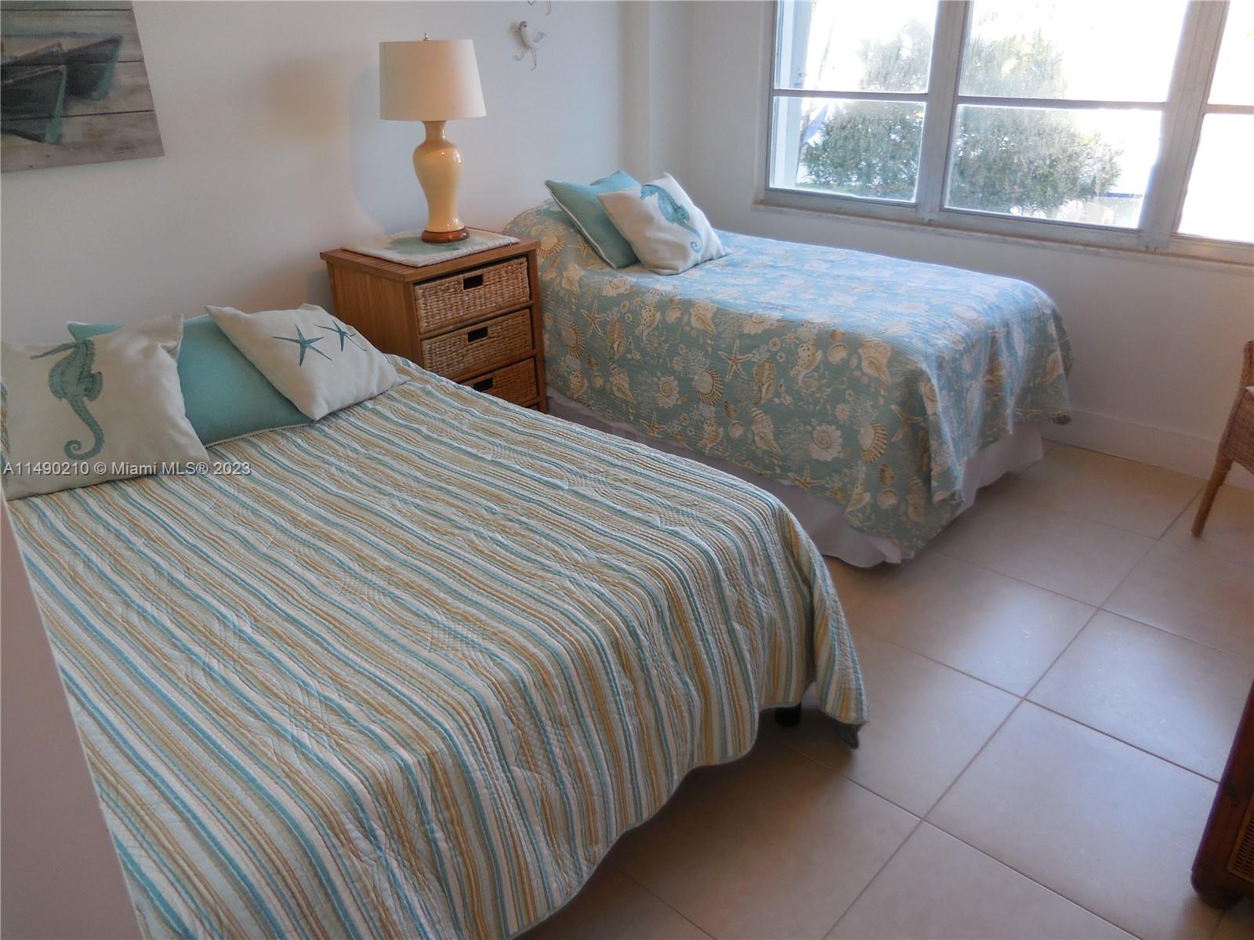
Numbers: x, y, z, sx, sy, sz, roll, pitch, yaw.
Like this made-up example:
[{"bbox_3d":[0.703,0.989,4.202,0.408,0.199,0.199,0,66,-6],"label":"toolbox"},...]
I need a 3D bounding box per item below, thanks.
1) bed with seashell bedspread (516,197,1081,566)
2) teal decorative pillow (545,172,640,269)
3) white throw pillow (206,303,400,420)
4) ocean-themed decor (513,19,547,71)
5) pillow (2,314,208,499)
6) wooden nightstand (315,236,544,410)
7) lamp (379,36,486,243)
[{"bbox_3d":[0.427,-0.540,3.491,2.098,0.752,1.158,21,33,39],"label":"bed with seashell bedspread"},{"bbox_3d":[-0.022,-0.994,3.552,0.442,0.147,0.442,-27,74,-43],"label":"teal decorative pillow"},{"bbox_3d":[-0.854,-0.324,2.465,0.406,0.142,0.396,44,30,5],"label":"white throw pillow"},{"bbox_3d":[-0.382,-1.732,3.688,0.046,0.183,0.152,21,33,39],"label":"ocean-themed decor"},{"bbox_3d":[-1.229,-0.162,2.118,0.427,0.152,0.442,-12,60,-21],"label":"pillow"},{"bbox_3d":[-0.687,-0.433,3.403,0.528,0.792,0.610,20,33,38],"label":"wooden nightstand"},{"bbox_3d":[-0.695,-1.209,3.294,0.384,0.683,0.384,-1,25,1],"label":"lamp"}]

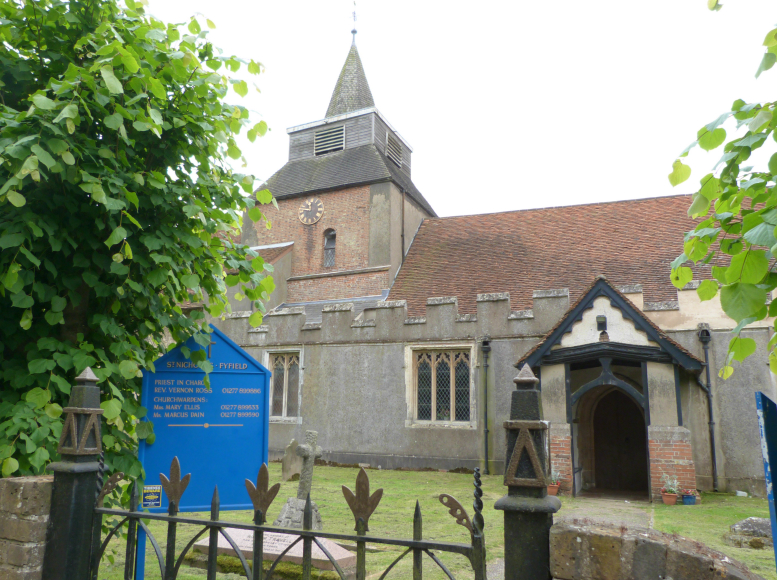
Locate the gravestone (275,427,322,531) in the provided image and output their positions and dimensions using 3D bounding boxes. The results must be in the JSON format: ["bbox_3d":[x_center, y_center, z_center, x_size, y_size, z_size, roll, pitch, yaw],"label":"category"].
[{"bbox_3d":[-1.335,2.826,8.400,0.520,1.410,0.580,-7,-12,35],"label":"gravestone"}]

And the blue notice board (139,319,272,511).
[{"bbox_3d":[-1.469,1.010,4.540,1.010,1.470,0.100,1,-10,-8],"label":"blue notice board"}]

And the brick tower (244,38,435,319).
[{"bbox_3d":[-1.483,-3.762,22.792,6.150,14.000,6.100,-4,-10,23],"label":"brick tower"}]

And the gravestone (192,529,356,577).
[{"bbox_3d":[-1.265,2.873,6.284,1.800,0.290,0.600,-4,-10,23],"label":"gravestone"}]

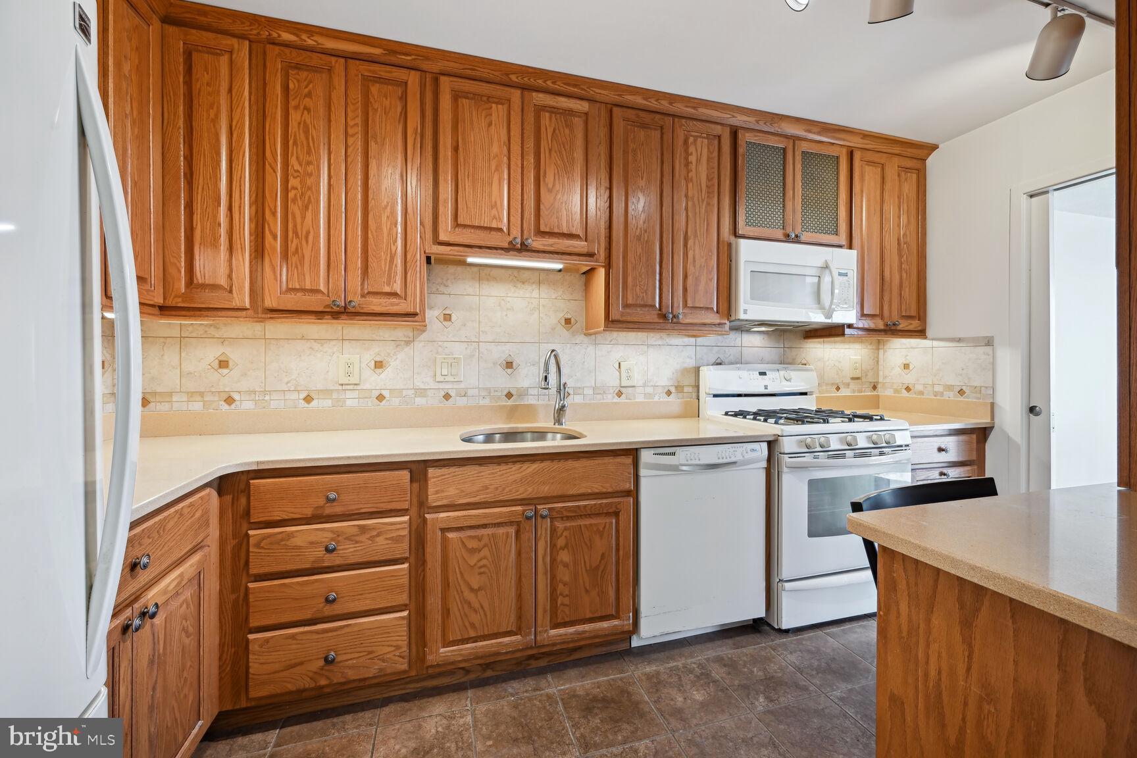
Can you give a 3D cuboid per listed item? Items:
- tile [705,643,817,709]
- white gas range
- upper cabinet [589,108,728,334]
[{"bbox_3d":[0.746,1.152,1.718,0.305,0.012,0.306,0,1,-16],"label":"tile"},{"bbox_3d":[1.197,0.536,2.308,0.754,1.198,0.686,0,1,-16],"label":"white gas range"},{"bbox_3d":[0.462,-0.752,2.285,0.691,1.042,0.316,0,1,-16],"label":"upper cabinet"}]

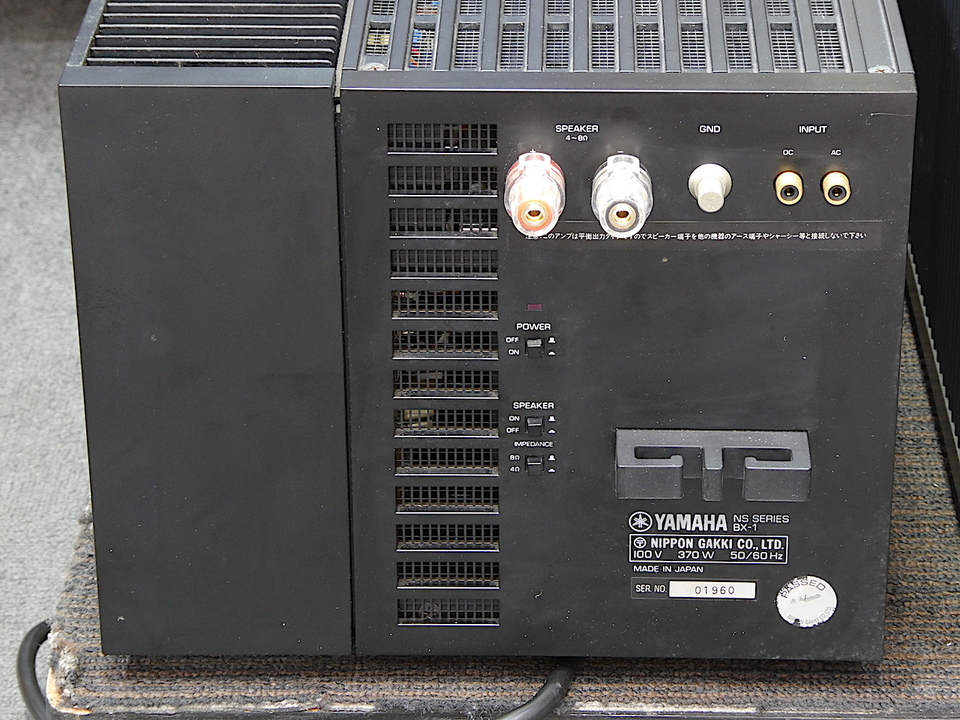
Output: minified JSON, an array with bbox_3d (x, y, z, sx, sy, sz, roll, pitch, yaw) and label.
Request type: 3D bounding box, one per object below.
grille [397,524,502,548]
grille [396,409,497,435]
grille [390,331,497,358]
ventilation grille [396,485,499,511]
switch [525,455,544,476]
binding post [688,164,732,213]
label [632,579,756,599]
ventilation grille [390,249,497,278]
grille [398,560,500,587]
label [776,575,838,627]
[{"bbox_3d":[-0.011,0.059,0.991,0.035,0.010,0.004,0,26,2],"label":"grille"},{"bbox_3d":[-0.011,0.020,0.968,0.034,0.010,0.005,0,26,2],"label":"grille"},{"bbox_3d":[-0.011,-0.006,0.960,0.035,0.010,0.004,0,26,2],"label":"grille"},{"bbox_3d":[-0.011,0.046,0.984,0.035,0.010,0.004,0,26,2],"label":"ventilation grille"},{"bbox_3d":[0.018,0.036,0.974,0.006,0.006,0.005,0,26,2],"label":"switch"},{"bbox_3d":[0.072,-0.052,0.919,0.014,0.014,0.015,0,26,2],"label":"binding post"},{"bbox_3d":[0.072,0.077,0.989,0.042,0.008,0.001,0,26,2],"label":"label"},{"bbox_3d":[-0.011,-0.032,0.943,0.034,0.010,0.005,0,26,2],"label":"ventilation grille"},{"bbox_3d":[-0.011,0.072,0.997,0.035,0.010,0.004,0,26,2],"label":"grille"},{"bbox_3d":[0.110,0.082,0.990,0.020,0.020,0.001,0,26,2],"label":"label"}]

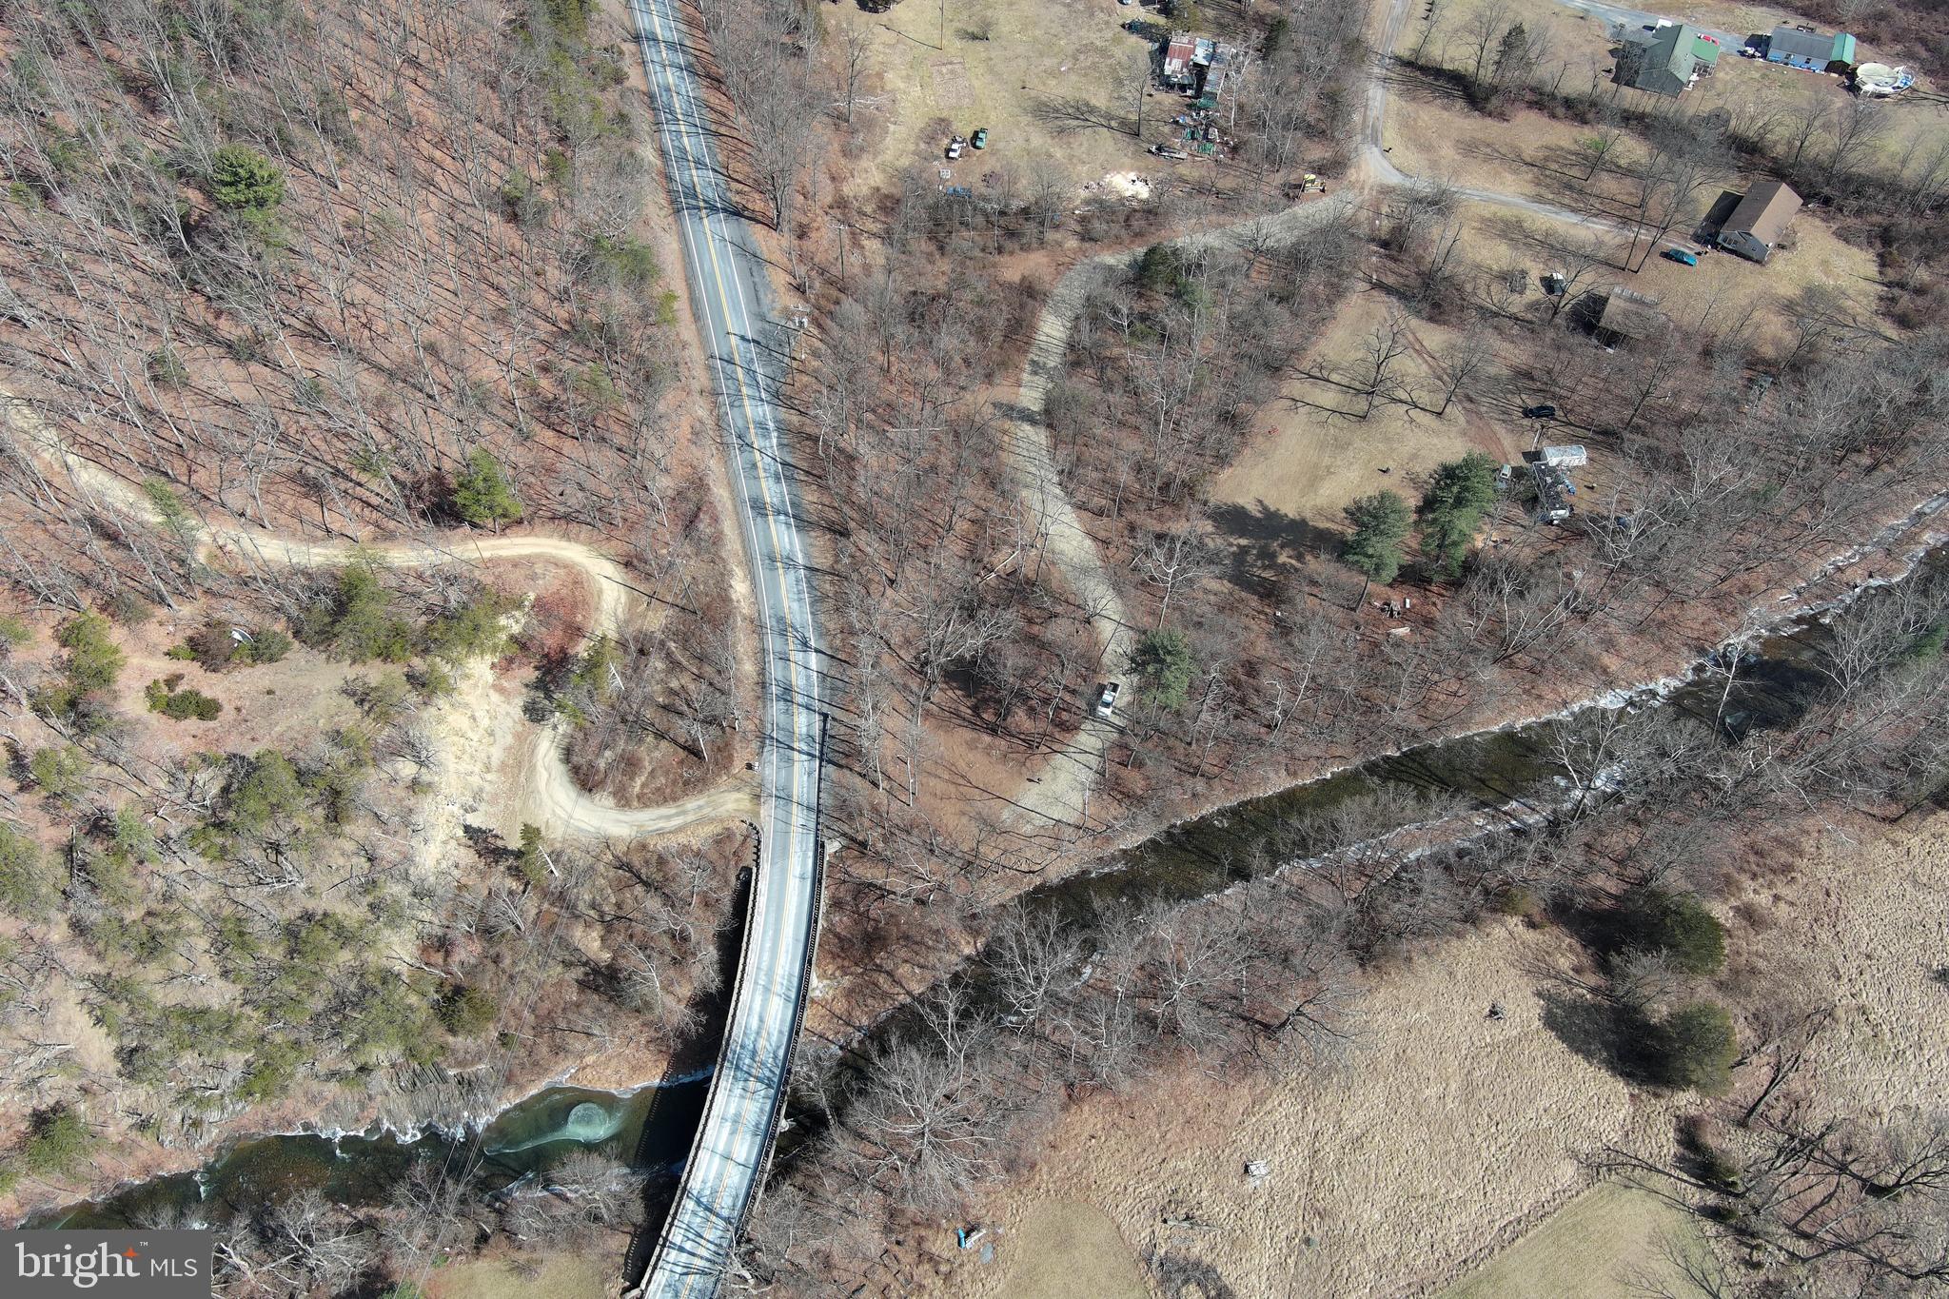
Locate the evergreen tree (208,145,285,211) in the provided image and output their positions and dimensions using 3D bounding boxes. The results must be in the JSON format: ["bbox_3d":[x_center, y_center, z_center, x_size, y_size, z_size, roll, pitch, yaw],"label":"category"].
[{"bbox_3d":[-115.580,-73.960,248.280,11.000,15.000,11.000,-25,58,-17],"label":"evergreen tree"}]

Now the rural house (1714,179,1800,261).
[{"bbox_3d":[141.550,-77.570,282.870,9.000,5.300,15.600,30,60,19],"label":"rural house"}]

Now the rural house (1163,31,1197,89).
[{"bbox_3d":[40.670,-116.260,310.550,5.600,4.600,13.800,10,55,7],"label":"rural house"}]

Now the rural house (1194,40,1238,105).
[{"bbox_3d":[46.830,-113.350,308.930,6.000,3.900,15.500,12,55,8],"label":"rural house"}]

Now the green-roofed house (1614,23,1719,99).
[{"bbox_3d":[138.560,-115.240,309.550,14.000,5.600,16.000,19,57,13],"label":"green-roofed house"}]

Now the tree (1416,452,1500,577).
[{"bbox_3d":[69.930,-16.680,228.630,10.000,25.500,10.000,21,57,14],"label":"tree"}]

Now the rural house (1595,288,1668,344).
[{"bbox_3d":[111.810,-56.060,268.290,8.800,3.900,10.000,23,58,15],"label":"rural house"}]

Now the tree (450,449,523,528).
[{"bbox_3d":[-70.380,-21.980,224.260,9.200,17.000,9.200,-21,57,-14],"label":"tree"}]

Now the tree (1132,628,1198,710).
[{"bbox_3d":[25.830,5.230,216.540,8.300,19.500,8.300,10,55,7],"label":"tree"}]

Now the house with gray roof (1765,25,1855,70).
[{"bbox_3d":[171.012,-123.236,320.837,14.900,4.700,9.200,17,53,12],"label":"house with gray roof"}]

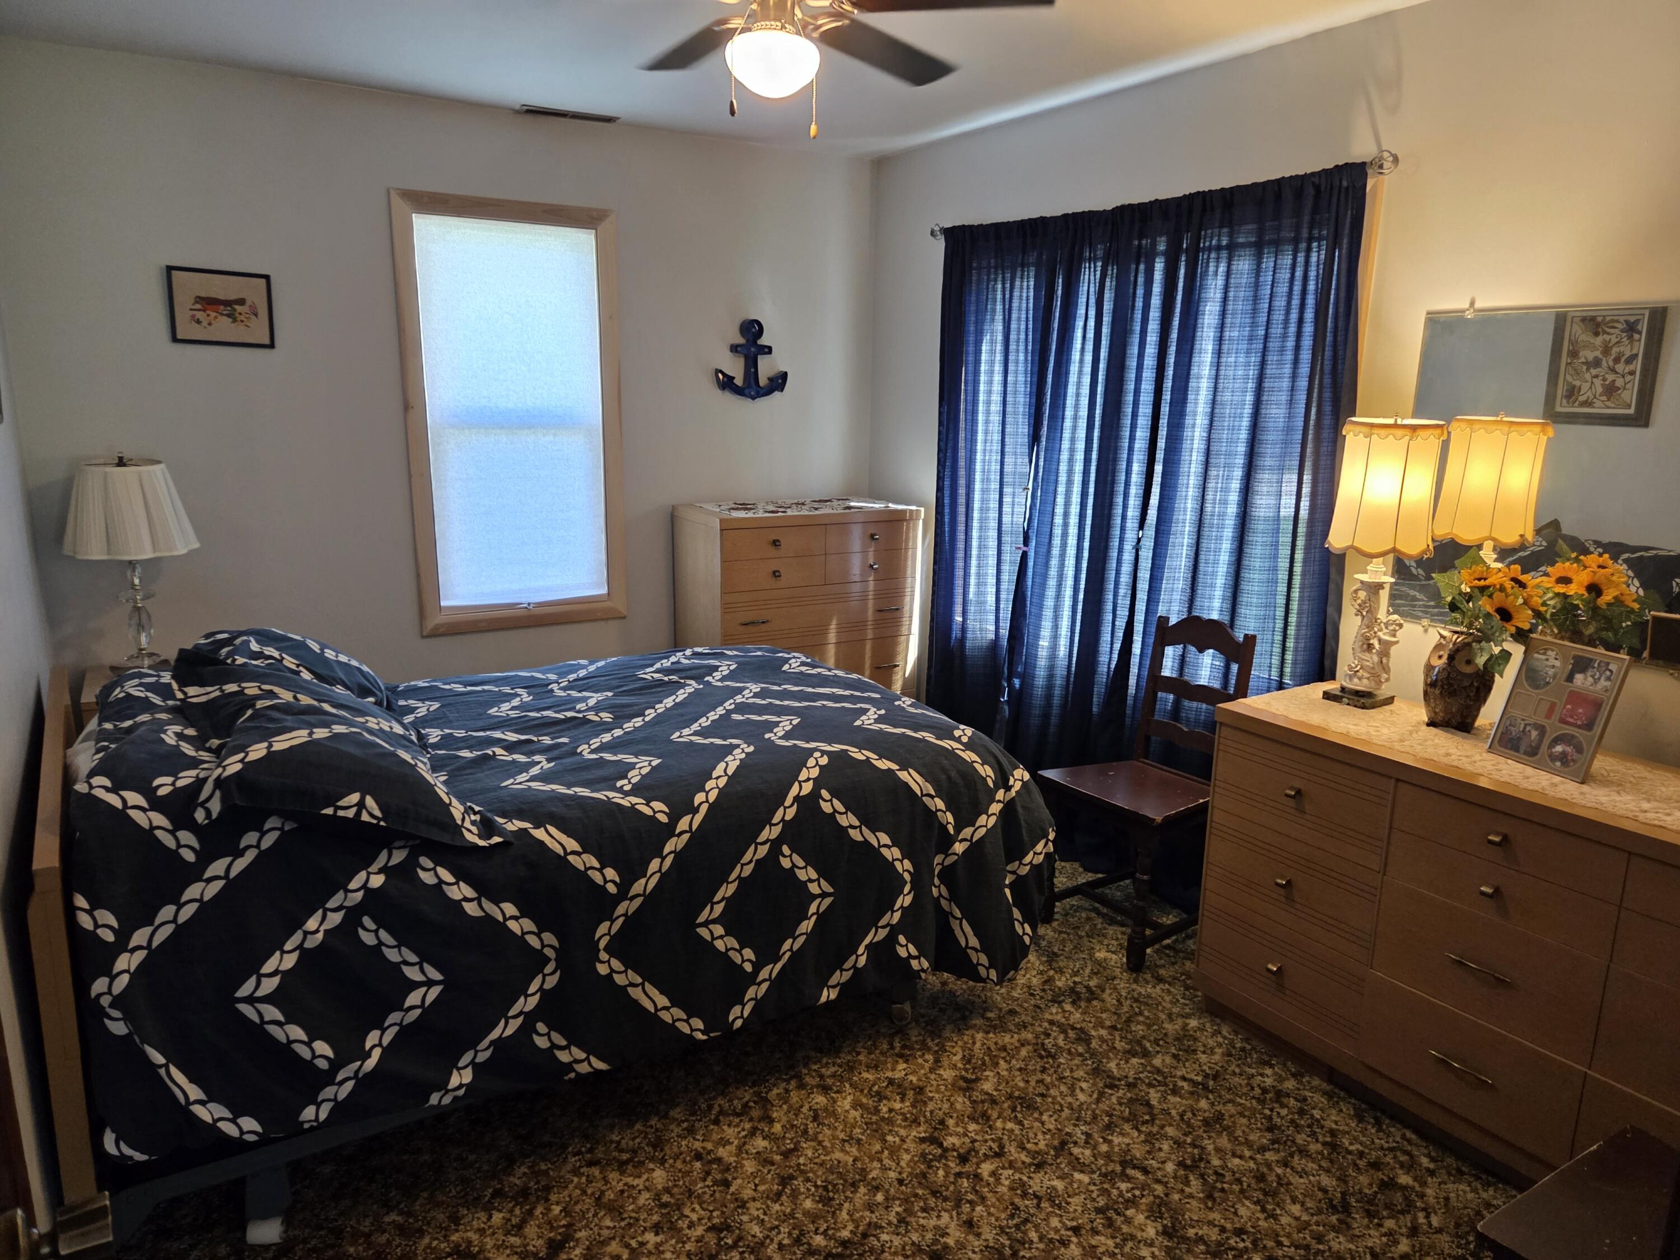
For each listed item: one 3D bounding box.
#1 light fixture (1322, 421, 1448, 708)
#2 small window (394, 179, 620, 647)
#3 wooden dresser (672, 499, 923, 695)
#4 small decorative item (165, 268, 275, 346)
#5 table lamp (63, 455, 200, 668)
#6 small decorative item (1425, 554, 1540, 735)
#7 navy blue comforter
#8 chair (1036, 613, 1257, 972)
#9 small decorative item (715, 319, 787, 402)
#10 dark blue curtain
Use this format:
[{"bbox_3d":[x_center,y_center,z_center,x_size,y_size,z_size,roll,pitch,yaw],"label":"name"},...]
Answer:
[{"bbox_3d":[1.268,-0.157,2.630,0.236,0.668,0.236,-7,15,-31],"label":"light fixture"},{"bbox_3d":[-1.151,-0.744,3.995,0.767,1.495,0.080,-7,15,-31],"label":"small window"},{"bbox_3d":[-0.167,0.072,4.401,0.838,1.115,0.472,-6,14,-27],"label":"wooden dresser"},{"bbox_3d":[-1.908,-0.996,3.452,0.281,0.228,0.024,-7,15,-31],"label":"small decorative item"},{"bbox_3d":[-2.002,-0.178,3.179,0.335,0.636,0.335,-7,15,-31],"label":"table lamp"},{"bbox_3d":[1.425,0.033,2.519,0.220,0.390,0.190,11,16,38],"label":"small decorative item"},{"bbox_3d":[-0.707,0.457,2.902,1.988,0.700,1.510,-7,15,-31],"label":"navy blue comforter"},{"bbox_3d":[0.862,0.436,3.183,0.400,0.910,0.430,-7,15,-31],"label":"chair"},{"bbox_3d":[-0.351,-1.065,4.416,0.327,0.310,0.045,-7,15,-31],"label":"small decorative item"},{"bbox_3d":[0.819,-0.253,3.598,0.120,2.127,1.622,-8,15,-34],"label":"dark blue curtain"}]

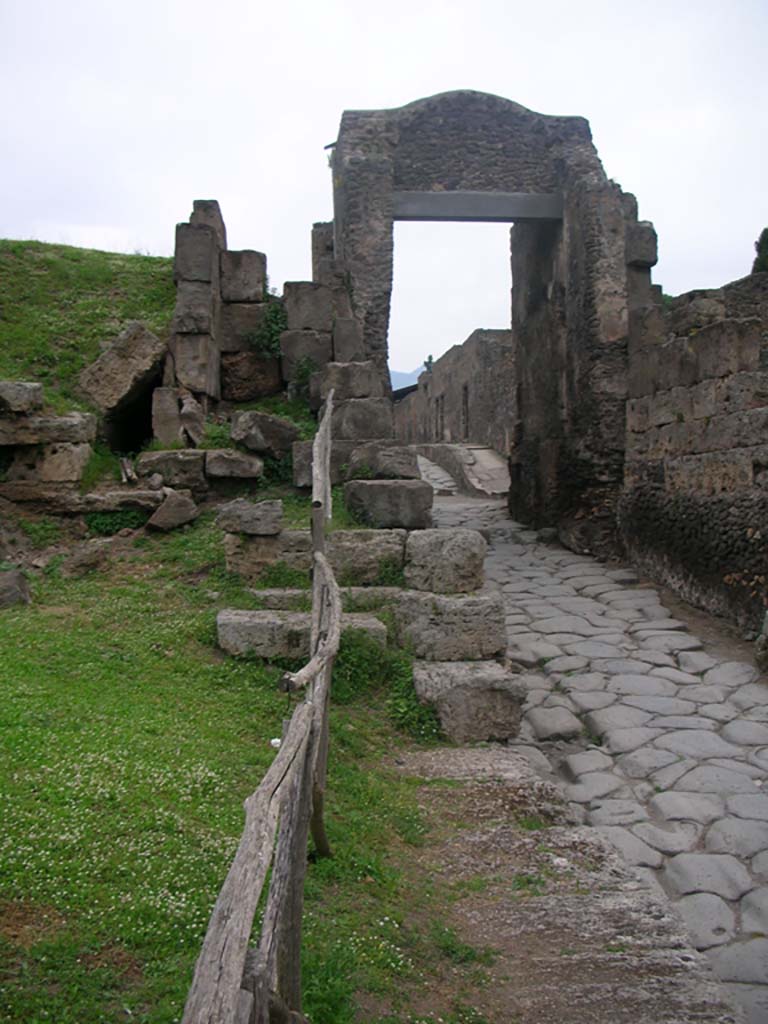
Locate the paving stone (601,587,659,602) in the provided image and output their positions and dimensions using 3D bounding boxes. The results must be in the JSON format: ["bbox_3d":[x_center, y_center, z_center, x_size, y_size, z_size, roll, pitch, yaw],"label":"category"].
[{"bbox_3d":[2.827,1.044,11.910,0.678,0.170,0.580,0,7,-3],"label":"paving stone"}]

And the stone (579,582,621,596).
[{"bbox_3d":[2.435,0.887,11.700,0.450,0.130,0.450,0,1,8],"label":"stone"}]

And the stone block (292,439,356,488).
[{"bbox_3d":[-0.692,-0.550,11.875,0.695,0.560,0.550,0,1,-3],"label":"stone block"}]

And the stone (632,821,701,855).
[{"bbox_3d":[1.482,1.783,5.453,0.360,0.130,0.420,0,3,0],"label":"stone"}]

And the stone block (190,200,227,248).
[{"bbox_3d":[-2.396,-3.888,14.325,0.500,0.690,0.650,0,1,-3],"label":"stone block"}]

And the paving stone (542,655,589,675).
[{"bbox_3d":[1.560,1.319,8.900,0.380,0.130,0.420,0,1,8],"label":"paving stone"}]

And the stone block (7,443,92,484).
[{"bbox_3d":[-3.715,-0.539,11.500,0.870,0.420,0.550,0,1,-10],"label":"stone block"}]

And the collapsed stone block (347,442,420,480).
[{"bbox_3d":[-0.017,-0.608,12.649,0.867,0.428,0.700,0,1,-3],"label":"collapsed stone block"}]

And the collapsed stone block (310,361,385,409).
[{"bbox_3d":[-0.460,-1.596,13.100,0.902,0.544,0.600,0,1,-3],"label":"collapsed stone block"}]

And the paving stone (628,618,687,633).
[{"bbox_3d":[3.116,1.363,11.977,0.704,0.130,0.533,0,9,0],"label":"paving stone"}]

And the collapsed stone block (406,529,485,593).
[{"bbox_3d":[0.543,0.476,9.924,0.740,0.500,0.850,0,1,-3],"label":"collapsed stone block"}]

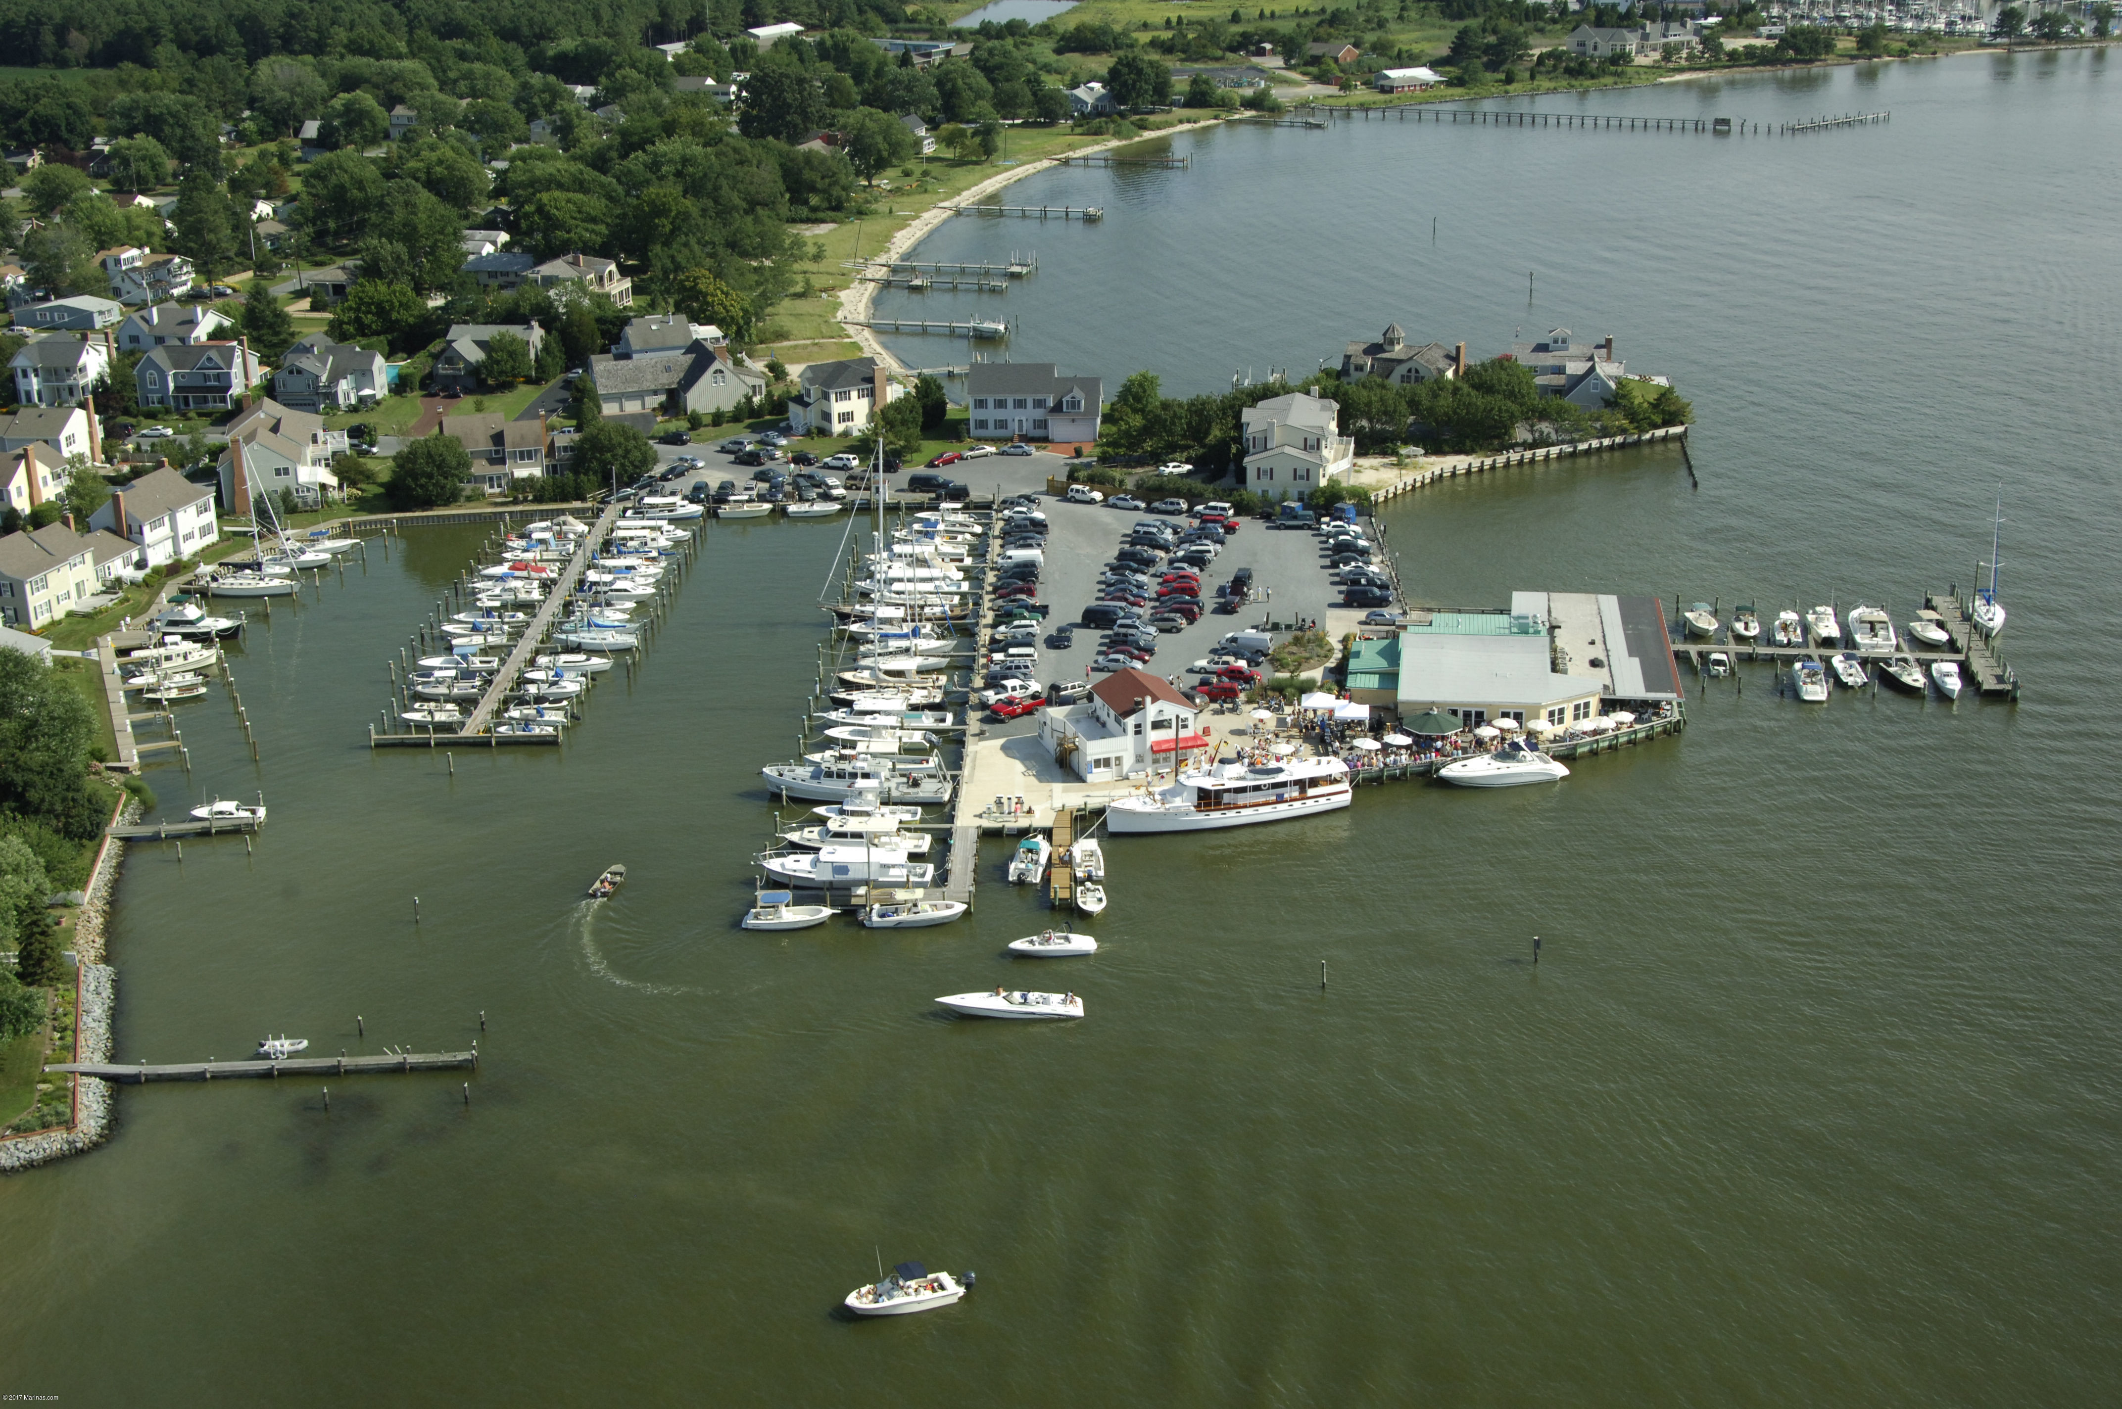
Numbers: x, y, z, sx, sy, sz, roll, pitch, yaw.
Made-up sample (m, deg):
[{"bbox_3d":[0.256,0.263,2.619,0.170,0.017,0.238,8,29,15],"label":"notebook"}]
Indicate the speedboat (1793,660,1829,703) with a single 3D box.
[{"bbox_3d":[72.370,-2.448,243.832,2.550,2.100,7.500,2,19,9],"label":"speedboat"}]

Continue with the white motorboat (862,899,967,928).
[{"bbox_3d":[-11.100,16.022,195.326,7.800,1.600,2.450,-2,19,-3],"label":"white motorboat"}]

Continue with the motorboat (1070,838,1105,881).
[{"bbox_3d":[2.361,12.571,209.106,2.500,1.700,6.400,-1,20,-1],"label":"motorboat"}]

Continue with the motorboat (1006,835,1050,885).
[{"bbox_3d":[-2.439,12.188,204.021,2.500,2.100,7.500,3,19,9],"label":"motorboat"}]

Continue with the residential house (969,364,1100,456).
[{"bbox_3d":[-3.418,-41.475,342.965,17.400,9.200,10.400,1,20,4],"label":"residential house"}]

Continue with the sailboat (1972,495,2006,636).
[{"bbox_3d":[97.999,-15.520,265.653,3.100,14.500,9.500,4,19,12],"label":"sailboat"}]

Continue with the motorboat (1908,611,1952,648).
[{"bbox_3d":[90.064,-7.929,262.167,2.300,2.400,5.900,-7,20,-20],"label":"motorboat"}]

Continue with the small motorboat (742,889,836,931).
[{"bbox_3d":[-21.004,15.839,195.155,7.000,2.350,2.450,-1,19,0],"label":"small motorboat"}]

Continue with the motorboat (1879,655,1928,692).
[{"bbox_3d":[83.667,-3.071,249.399,2.500,2.200,7.100,-3,20,-8],"label":"motorboat"}]

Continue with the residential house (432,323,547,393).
[{"bbox_3d":[-85.986,-52.144,379.073,14.000,8.200,13.500,0,19,-1],"label":"residential house"}]

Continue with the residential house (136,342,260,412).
[{"bbox_3d":[-125.540,-48.022,366.620,14.000,8.600,10.000,-1,19,-3],"label":"residential house"}]

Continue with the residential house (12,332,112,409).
[{"bbox_3d":[-145.730,-48.671,367.625,9.600,9.300,9.500,-1,19,-2],"label":"residential house"}]

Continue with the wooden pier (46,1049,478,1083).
[{"bbox_3d":[-53.701,24.159,170.045,28.600,1.500,1.600,-2,19,-4],"label":"wooden pier"}]

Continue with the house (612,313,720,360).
[{"bbox_3d":[-59.862,-54.386,384.176,15.500,8.800,10.500,-8,20,-20],"label":"house"}]

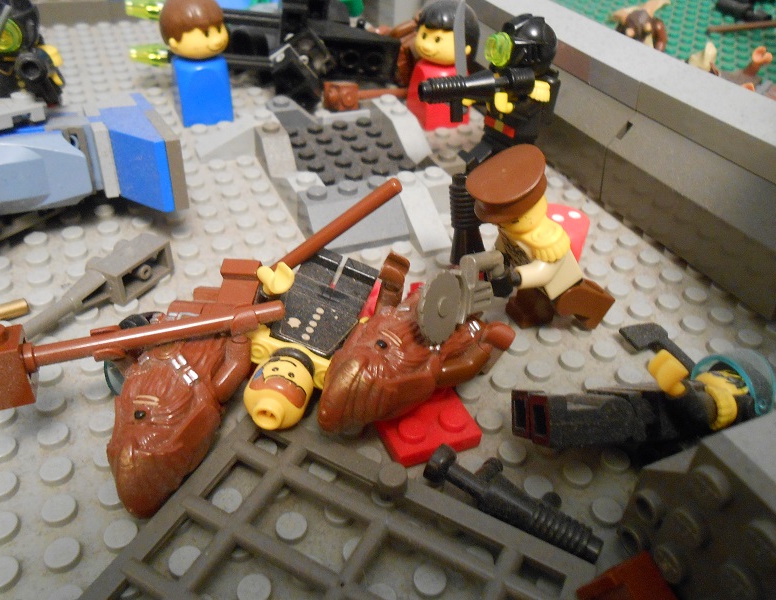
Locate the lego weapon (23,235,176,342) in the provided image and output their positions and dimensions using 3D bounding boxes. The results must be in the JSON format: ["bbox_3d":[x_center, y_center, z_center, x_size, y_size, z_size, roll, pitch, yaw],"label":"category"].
[{"bbox_3d":[-0.061,-0.003,0.144,0.011,0.008,0.036,26,43,26],"label":"lego weapon"}]

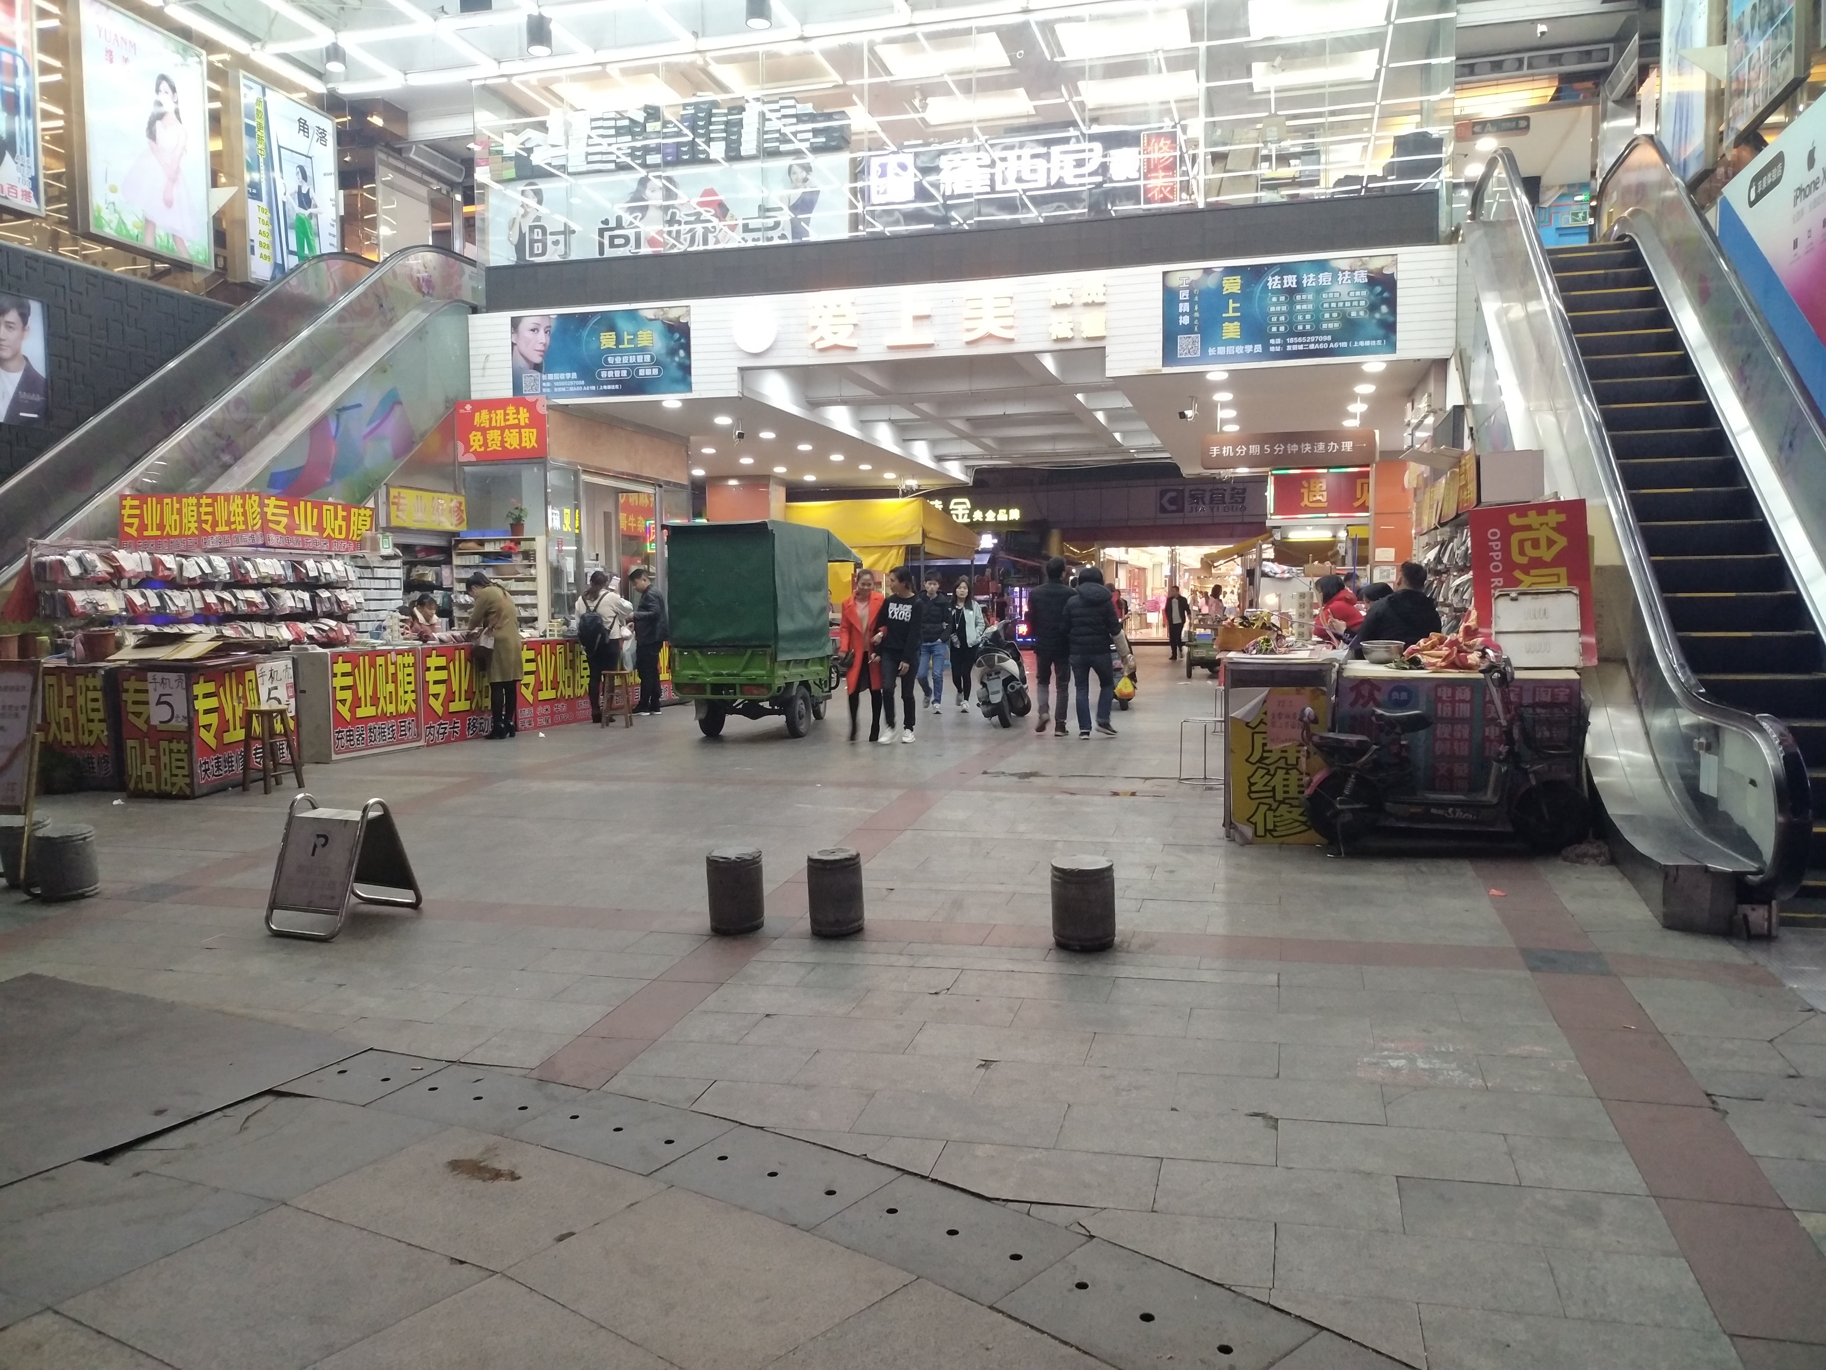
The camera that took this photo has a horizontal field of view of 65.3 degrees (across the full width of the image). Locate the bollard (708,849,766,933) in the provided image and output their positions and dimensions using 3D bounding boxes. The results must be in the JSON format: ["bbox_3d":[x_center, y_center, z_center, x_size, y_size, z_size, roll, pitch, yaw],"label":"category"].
[{"bbox_3d":[-0.830,0.967,6.698,0.260,0.370,0.260,-2,5,0],"label":"bollard"}]

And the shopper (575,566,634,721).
[{"bbox_3d":[-3.399,-0.417,15.689,0.480,1.645,0.460,0,4,14],"label":"shopper"}]

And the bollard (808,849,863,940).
[{"bbox_3d":[-0.355,0.960,6.609,0.255,0.375,0.255,-3,5,0],"label":"bollard"}]

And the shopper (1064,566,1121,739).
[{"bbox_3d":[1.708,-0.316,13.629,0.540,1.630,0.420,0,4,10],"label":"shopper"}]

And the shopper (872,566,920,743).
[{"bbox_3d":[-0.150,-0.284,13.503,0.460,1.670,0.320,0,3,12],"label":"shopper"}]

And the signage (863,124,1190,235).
[{"bbox_3d":[1.087,-5.268,14.892,3.340,0.819,0.120,0,4,15],"label":"signage"}]

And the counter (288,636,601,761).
[{"bbox_3d":[-4.620,0.066,14.415,0.520,0.940,4.150,1,3,19],"label":"counter"}]

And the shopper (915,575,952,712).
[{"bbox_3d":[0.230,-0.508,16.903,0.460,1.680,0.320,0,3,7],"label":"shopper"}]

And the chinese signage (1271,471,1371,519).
[{"bbox_3d":[6.486,-2.945,21.949,1.900,0.750,0.150,0,3,15],"label":"chinese signage"}]

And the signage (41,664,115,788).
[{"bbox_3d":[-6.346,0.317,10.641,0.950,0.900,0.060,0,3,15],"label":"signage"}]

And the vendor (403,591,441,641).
[{"bbox_3d":[-5.046,-0.212,14.641,0.440,1.470,0.440,1,4,27],"label":"vendor"}]

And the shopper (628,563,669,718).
[{"bbox_3d":[-3.112,-0.513,16.752,0.450,1.740,0.500,-1,3,-6],"label":"shopper"}]

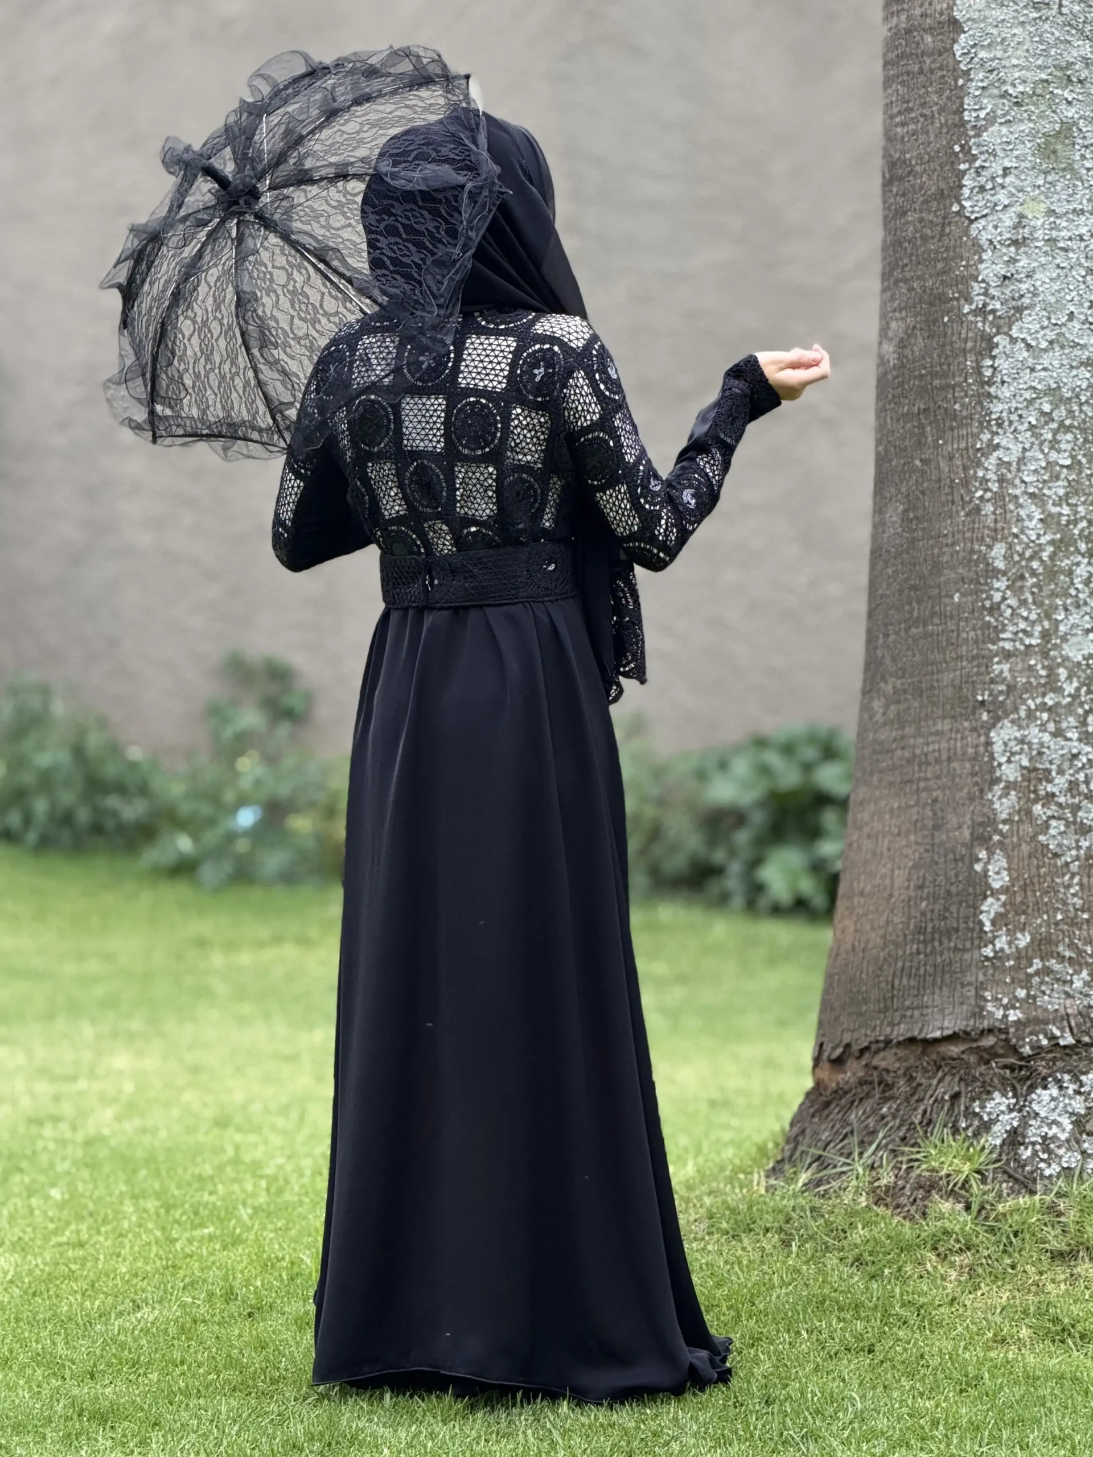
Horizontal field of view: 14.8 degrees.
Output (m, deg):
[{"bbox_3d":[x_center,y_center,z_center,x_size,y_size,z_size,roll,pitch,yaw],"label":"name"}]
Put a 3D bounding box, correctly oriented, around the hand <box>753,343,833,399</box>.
[{"bbox_3d":[0.328,-0.472,5.580,0.105,0.072,0.080,-2,6,-22],"label":"hand"}]

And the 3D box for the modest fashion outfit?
[{"bbox_3d":[-0.031,0.017,5.575,0.610,1.658,0.520,2,6,20],"label":"modest fashion outfit"}]

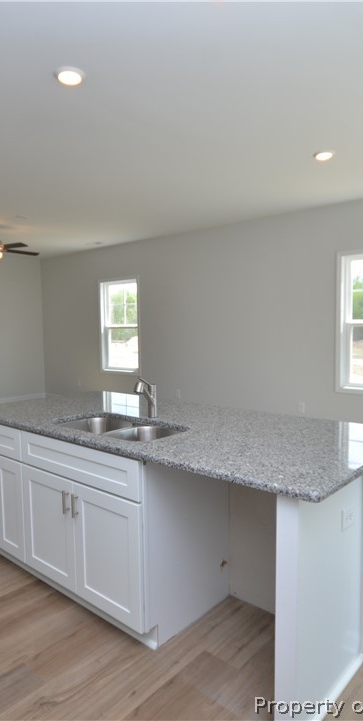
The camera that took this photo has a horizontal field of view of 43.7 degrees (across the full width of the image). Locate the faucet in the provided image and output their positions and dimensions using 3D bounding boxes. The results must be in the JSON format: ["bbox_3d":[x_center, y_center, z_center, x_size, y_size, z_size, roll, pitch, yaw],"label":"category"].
[{"bbox_3d":[-0.208,0.212,2.547,0.055,0.240,0.185,3,6,40],"label":"faucet"}]

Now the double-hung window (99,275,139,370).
[{"bbox_3d":[-1.023,-0.571,7.678,0.950,1.550,0.120,3,6,40],"label":"double-hung window"}]

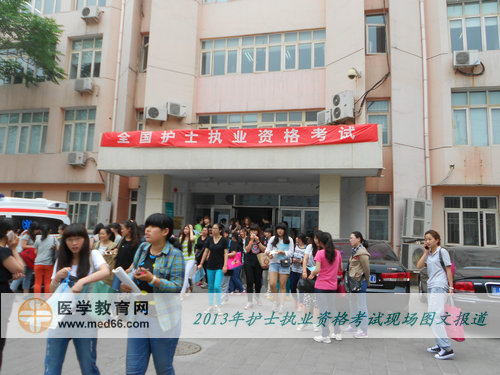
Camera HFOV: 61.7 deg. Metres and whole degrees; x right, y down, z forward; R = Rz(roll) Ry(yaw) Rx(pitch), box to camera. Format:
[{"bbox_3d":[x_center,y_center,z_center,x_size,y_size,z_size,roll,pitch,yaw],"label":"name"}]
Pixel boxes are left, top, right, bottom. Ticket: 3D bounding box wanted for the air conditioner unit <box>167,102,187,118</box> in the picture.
[{"bbox_3d":[-3.110,-3.299,17.863,0.790,0.530,0.280,6,-9,-25],"label":"air conditioner unit"}]

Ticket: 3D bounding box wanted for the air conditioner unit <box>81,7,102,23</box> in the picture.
[{"bbox_3d":[-7.198,-7.903,18.970,0.770,0.510,0.290,0,-8,13],"label":"air conditioner unit"}]

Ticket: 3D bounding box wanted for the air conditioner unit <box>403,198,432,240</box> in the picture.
[{"bbox_3d":[5.525,1.040,13.800,0.940,1.245,0.365,6,-9,-27],"label":"air conditioner unit"}]

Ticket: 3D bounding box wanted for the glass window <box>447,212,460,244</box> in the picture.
[{"bbox_3d":[7.117,1.420,14.644,0.467,1.164,0.100,0,-8,15],"label":"glass window"}]

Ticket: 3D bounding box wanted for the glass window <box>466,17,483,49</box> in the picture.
[{"bbox_3d":[8.454,-5.784,15.784,0.523,1.311,0.063,0,-8,14],"label":"glass window"}]

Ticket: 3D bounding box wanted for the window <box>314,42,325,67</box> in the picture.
[{"bbox_3d":[2.757,-5.278,16.710,0.470,1.092,0.100,0,-8,15],"label":"window"}]

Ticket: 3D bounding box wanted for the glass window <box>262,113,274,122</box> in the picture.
[{"bbox_3d":[0.780,-2.947,17.685,0.508,0.415,0.063,0,-8,14],"label":"glass window"}]

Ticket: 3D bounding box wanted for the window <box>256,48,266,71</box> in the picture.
[{"bbox_3d":[0.484,-5.538,18.152,0.429,1.045,0.063,0,-8,14],"label":"window"}]

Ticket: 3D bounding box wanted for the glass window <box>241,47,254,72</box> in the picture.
[{"bbox_3d":[-0.099,-5.534,18.299,0.564,1.110,0.063,0,-8,14],"label":"glass window"}]

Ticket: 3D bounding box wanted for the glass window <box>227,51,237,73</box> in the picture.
[{"bbox_3d":[-0.776,-5.423,18.066,0.450,1.030,0.080,0,-8,13],"label":"glass window"}]

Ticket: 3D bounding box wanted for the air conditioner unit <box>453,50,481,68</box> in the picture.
[{"bbox_3d":[7.761,-4.582,14.975,0.800,0.530,0.300,0,-8,13],"label":"air conditioner unit"}]

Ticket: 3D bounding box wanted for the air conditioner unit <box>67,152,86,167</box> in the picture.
[{"bbox_3d":[-7.686,-1.259,18.643,0.800,0.530,0.280,0,-8,14],"label":"air conditioner unit"}]

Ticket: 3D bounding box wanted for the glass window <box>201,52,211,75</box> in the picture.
[{"bbox_3d":[-1.973,-5.548,18.777,0.475,1.076,0.063,0,-8,14],"label":"glass window"}]

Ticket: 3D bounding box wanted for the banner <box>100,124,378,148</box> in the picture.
[{"bbox_3d":[-0.764,-1.706,14.522,9.946,0.703,0.052,0,-8,14],"label":"banner"}]

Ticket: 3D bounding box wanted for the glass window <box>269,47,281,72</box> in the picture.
[{"bbox_3d":[1.004,-5.254,17.160,0.519,1.130,0.100,0,-8,15],"label":"glass window"}]

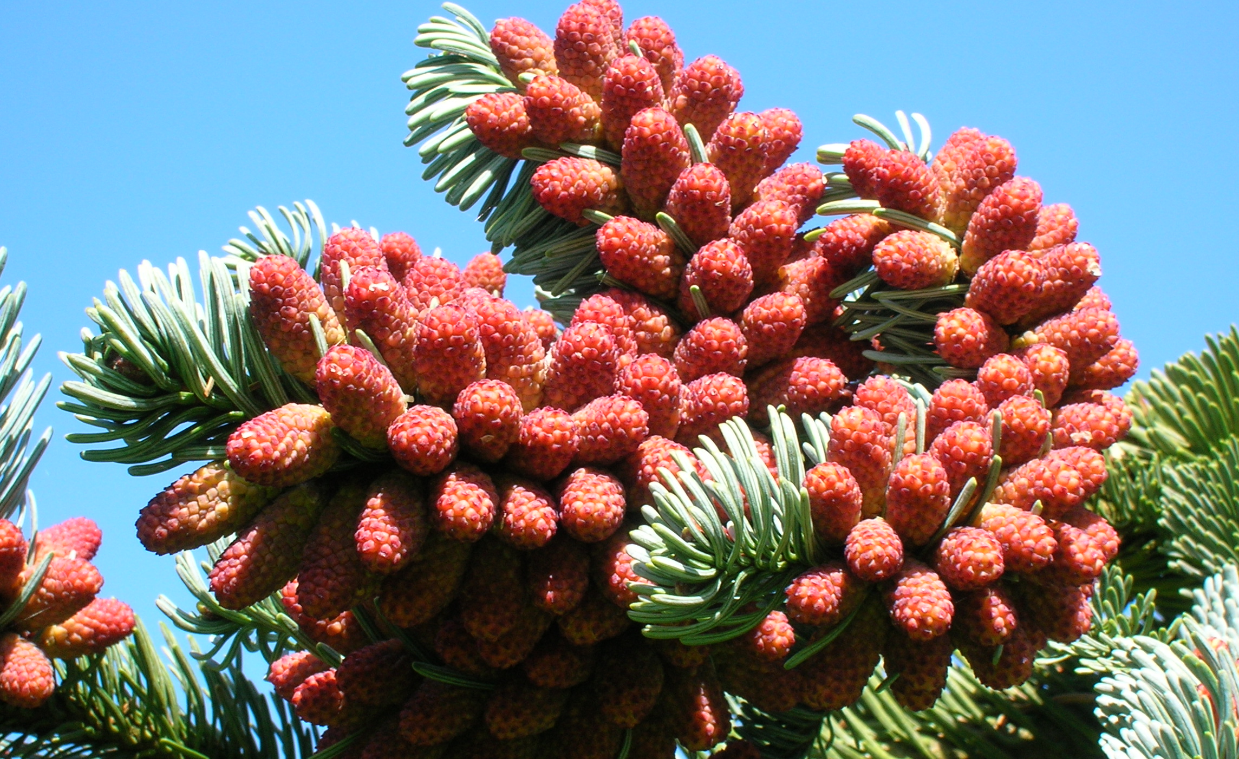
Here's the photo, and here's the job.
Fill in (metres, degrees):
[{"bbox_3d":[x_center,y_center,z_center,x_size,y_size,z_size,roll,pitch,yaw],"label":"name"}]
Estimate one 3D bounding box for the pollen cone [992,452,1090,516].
[{"bbox_3d":[0.073,0.019,0.485,0.018,0.011,0.011,-13,-8,39],"label":"pollen cone"}]

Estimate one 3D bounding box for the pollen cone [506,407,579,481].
[{"bbox_3d":[-0.013,0.011,0.472,0.011,0.011,0.018,6,-17,-20],"label":"pollen cone"}]

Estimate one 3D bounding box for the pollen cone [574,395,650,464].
[{"bbox_3d":[-0.001,0.008,0.447,0.010,0.010,0.016,-18,-1,-42],"label":"pollen cone"}]

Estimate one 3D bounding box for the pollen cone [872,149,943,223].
[{"bbox_3d":[0.044,-0.028,0.416,0.008,0.008,0.015,41,0,44],"label":"pollen cone"}]

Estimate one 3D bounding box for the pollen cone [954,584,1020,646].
[{"bbox_3d":[0.055,0.035,0.425,0.008,0.008,0.015,47,0,-26],"label":"pollen cone"}]

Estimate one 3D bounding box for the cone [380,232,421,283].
[{"bbox_3d":[-0.034,-0.018,0.435,0.007,0.011,0.007,0,24,0],"label":"cone"}]

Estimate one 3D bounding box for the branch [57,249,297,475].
[{"bbox_3d":[-0.076,-0.003,0.480,0.040,0.038,0.037,7,-18,-24],"label":"branch"}]

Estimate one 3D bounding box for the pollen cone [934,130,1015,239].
[{"bbox_3d":[0.061,-0.033,0.475,0.010,0.020,0.010,29,22,4],"label":"pollen cone"}]

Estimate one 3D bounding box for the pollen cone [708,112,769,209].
[{"bbox_3d":[0.021,-0.038,0.490,0.011,0.011,0.018,6,-58,-4],"label":"pollen cone"}]

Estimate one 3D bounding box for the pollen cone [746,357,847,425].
[{"bbox_3d":[0.030,0.002,0.468,0.019,0.010,0.010,-17,-2,35],"label":"pollen cone"}]

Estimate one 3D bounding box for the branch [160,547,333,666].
[{"bbox_3d":[-0.064,0.039,0.475,0.029,0.019,0.022,21,-19,-9],"label":"branch"}]

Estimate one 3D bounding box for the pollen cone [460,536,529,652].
[{"bbox_3d":[-0.018,0.031,0.405,0.009,0.017,0.009,2,-24,0],"label":"pollen cone"}]

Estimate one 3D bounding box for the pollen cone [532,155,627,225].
[{"bbox_3d":[-0.006,-0.033,0.485,0.018,0.011,0.011,14,-6,-25],"label":"pollen cone"}]

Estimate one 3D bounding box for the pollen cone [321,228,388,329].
[{"bbox_3d":[-0.045,-0.017,0.485,0.011,0.019,0.011,-6,24,3],"label":"pollen cone"}]

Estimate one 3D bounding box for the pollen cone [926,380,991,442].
[{"bbox_3d":[0.048,0.006,0.402,0.009,0.009,0.016,13,-31,0],"label":"pollen cone"}]

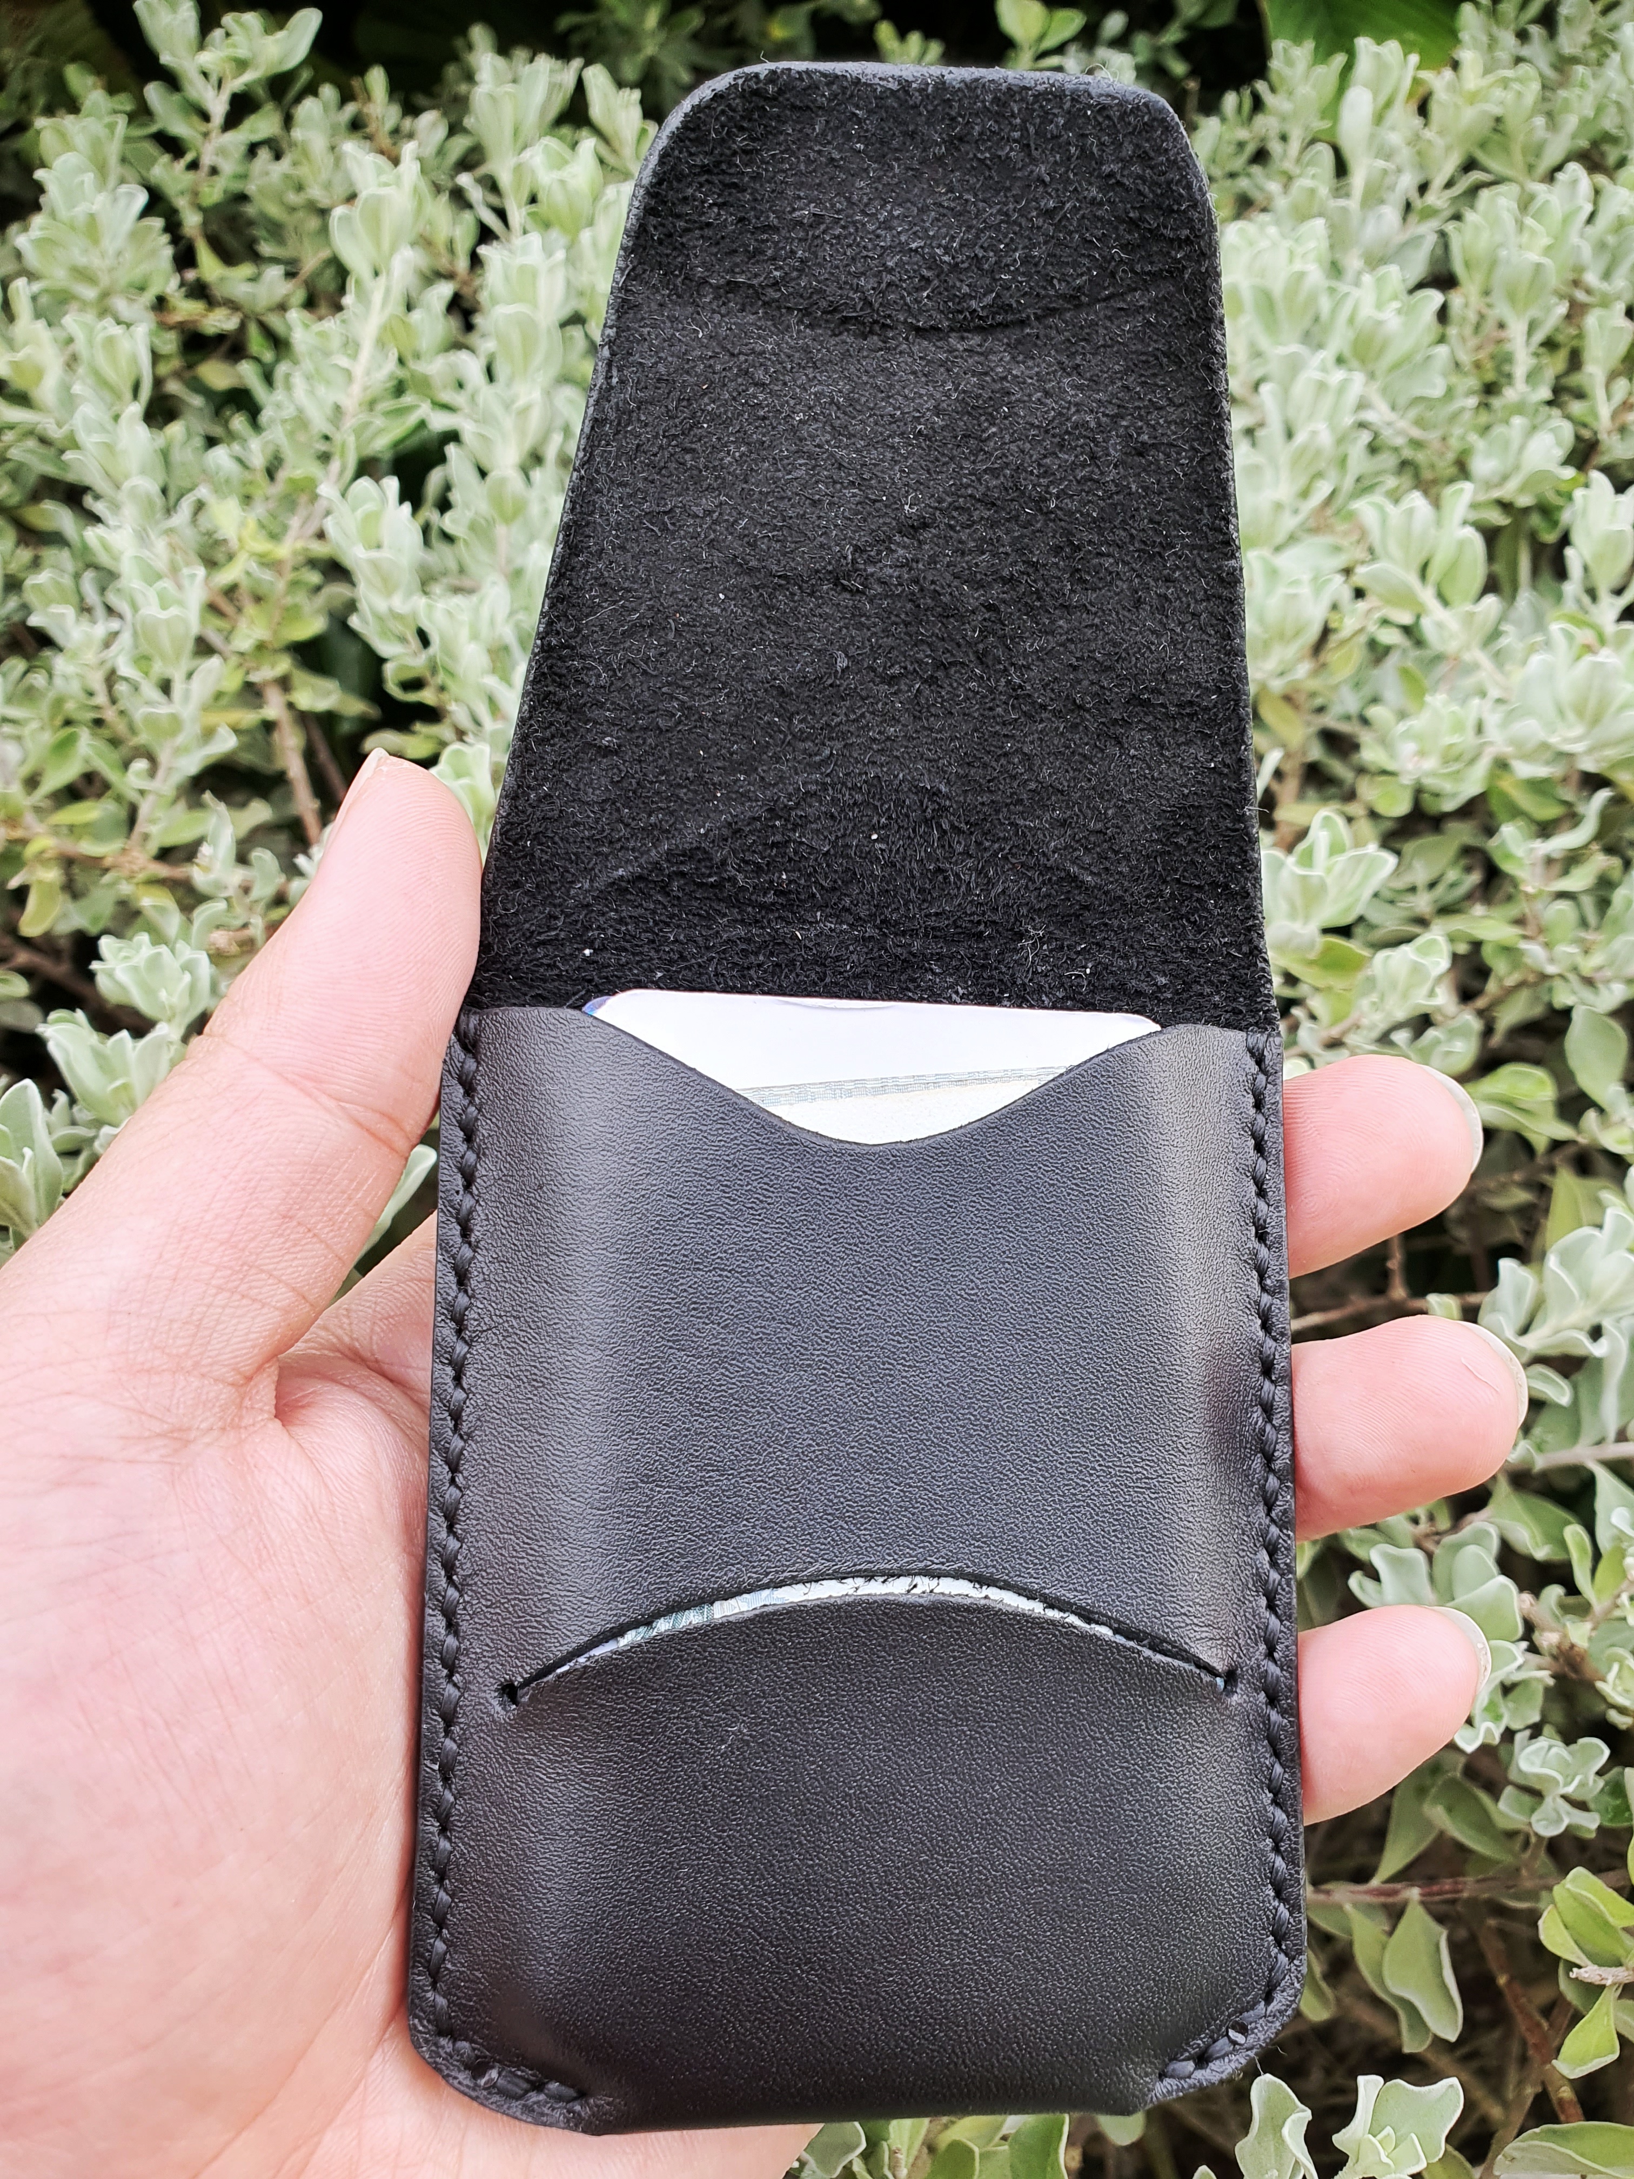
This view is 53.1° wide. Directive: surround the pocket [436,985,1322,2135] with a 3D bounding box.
[{"bbox_3d":[0.004,0.043,0.148,0.079,0.099,0.014,0,-6,-4],"label":"pocket"}]

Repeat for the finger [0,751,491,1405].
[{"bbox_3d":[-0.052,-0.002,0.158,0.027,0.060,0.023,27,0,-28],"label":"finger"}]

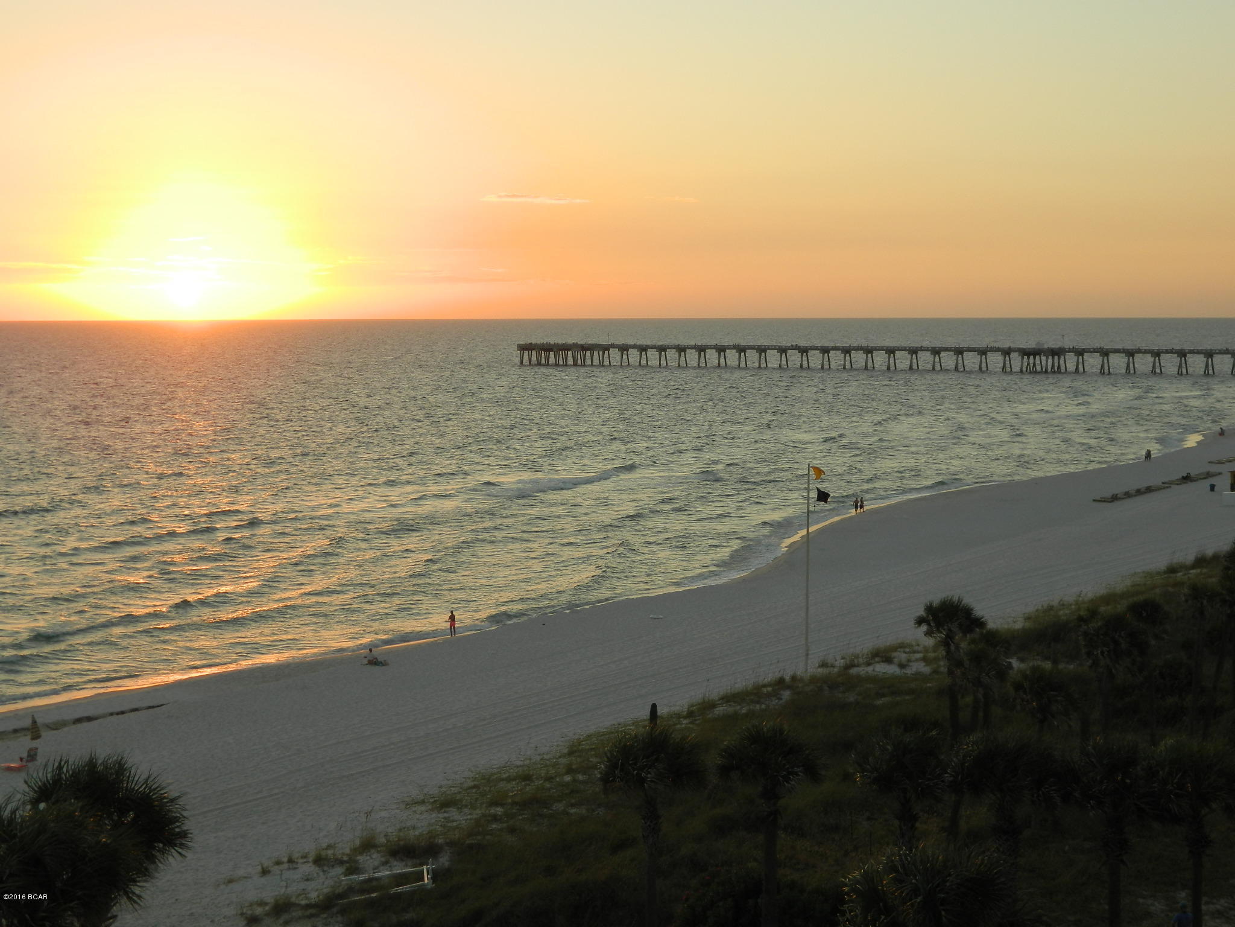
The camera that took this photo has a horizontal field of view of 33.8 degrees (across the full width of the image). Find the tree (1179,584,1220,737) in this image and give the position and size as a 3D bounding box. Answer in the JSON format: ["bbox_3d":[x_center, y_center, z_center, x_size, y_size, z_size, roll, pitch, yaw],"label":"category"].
[{"bbox_3d":[23.583,7.996,82.283,1.800,6.300,1.800,0,4,0],"label":"tree"}]

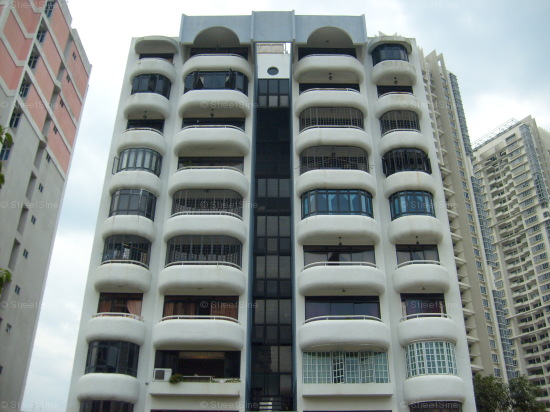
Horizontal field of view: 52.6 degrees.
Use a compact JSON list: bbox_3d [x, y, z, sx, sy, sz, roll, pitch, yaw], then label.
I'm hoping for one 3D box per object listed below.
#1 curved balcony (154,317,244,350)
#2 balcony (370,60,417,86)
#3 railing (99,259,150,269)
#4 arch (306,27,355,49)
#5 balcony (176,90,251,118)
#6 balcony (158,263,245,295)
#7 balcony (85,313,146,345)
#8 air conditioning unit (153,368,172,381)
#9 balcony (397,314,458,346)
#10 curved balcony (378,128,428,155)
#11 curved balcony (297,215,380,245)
[{"bbox_3d":[-3.895,6.494,28.288,4.623,1.447,1.320,0,-29,0],"label":"curved balcony"},{"bbox_3d":[8.093,-9.123,37.994,3.142,1.262,1.280,0,-29,0],"label":"balcony"},{"bbox_3d":[-8.501,3.366,31.293,2.685,0.306,0.990,0,-29,0],"label":"railing"},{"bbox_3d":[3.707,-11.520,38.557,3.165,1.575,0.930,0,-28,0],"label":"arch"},{"bbox_3d":[-3.815,-6.384,35.088,4.617,1.195,1.268,0,-28,0],"label":"balcony"},{"bbox_3d":[-3.919,3.897,30.107,4.567,1.440,1.140,0,-28,0],"label":"balcony"},{"bbox_3d":[-8.479,6.507,29.569,2.980,1.410,1.035,0,-28,0],"label":"balcony"},{"bbox_3d":[-5.410,8.256,27.025,0.854,0.600,0.330,0,-29,0],"label":"air conditioning unit"},{"bbox_3d":[7.928,6.382,28.692,3.036,1.508,0.962,0,-29,0],"label":"balcony"},{"bbox_3d":[7.976,-3.931,34.306,3.036,1.552,0.962,0,-29,0],"label":"curved balcony"},{"bbox_3d":[3.541,1.337,30.532,4.547,1.241,1.047,0,-29,0],"label":"curved balcony"}]

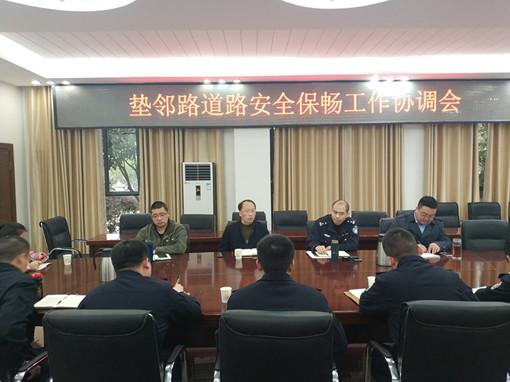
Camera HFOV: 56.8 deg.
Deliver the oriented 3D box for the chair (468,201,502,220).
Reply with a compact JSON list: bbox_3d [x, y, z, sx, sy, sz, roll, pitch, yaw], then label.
[{"bbox_3d":[3.189,0.682,6.468,0.560,1.020,0.620,-1,3,3],"label":"chair"}]

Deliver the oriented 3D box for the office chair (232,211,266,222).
[{"bbox_3d":[-0.063,0.758,5.759,0.570,0.980,0.610,-1,3,0],"label":"office chair"}]

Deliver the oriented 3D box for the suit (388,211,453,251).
[{"bbox_3d":[1.616,0.490,4.634,0.600,0.600,0.460,0,3,9],"label":"suit"}]

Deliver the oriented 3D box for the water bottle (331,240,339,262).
[{"bbox_3d":[0.673,0.507,3.994,0.067,0.185,0.067,-1,3,0],"label":"water bottle"}]

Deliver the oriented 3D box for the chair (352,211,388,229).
[{"bbox_3d":[1.429,0.741,5.690,0.570,0.980,0.610,-1,3,5],"label":"chair"}]

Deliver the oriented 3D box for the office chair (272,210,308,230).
[{"bbox_3d":[0.466,0.750,5.769,0.570,0.980,0.610,-1,3,0],"label":"office chair"}]

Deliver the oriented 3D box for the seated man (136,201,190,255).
[{"bbox_3d":[-0.887,0.712,4.520,0.530,1.240,0.760,0,3,8],"label":"seated man"}]

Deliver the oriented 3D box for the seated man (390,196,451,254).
[{"bbox_3d":[1.619,0.688,4.675,0.600,1.250,0.750,0,3,9],"label":"seated man"}]

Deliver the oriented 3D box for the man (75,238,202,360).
[{"bbox_3d":[-0.547,0.830,2.400,0.570,1.240,0.800,0,3,10],"label":"man"}]

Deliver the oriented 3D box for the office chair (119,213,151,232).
[{"bbox_3d":[-1.463,0.780,5.719,0.570,0.980,0.610,-1,3,-3],"label":"office chair"}]

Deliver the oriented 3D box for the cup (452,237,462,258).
[{"bbox_3d":[1.726,0.486,4.015,0.070,0.165,0.070,-1,3,0],"label":"cup"}]

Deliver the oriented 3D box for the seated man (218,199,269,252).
[{"bbox_3d":[-0.111,0.699,4.550,0.520,1.240,0.760,-1,3,-3],"label":"seated man"}]

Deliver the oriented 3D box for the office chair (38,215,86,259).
[{"bbox_3d":[-2.120,0.817,5.200,0.600,1.020,0.570,0,3,12],"label":"office chair"}]

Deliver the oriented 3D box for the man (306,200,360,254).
[{"bbox_3d":[0.769,0.698,4.695,0.560,1.250,0.750,0,3,11],"label":"man"}]

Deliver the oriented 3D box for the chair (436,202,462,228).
[{"bbox_3d":[2.561,0.688,6.169,0.570,1.000,0.610,-1,3,0],"label":"chair"}]

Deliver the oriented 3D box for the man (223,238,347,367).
[{"bbox_3d":[0.150,0.827,2.448,0.600,1.240,0.780,-1,3,2],"label":"man"}]

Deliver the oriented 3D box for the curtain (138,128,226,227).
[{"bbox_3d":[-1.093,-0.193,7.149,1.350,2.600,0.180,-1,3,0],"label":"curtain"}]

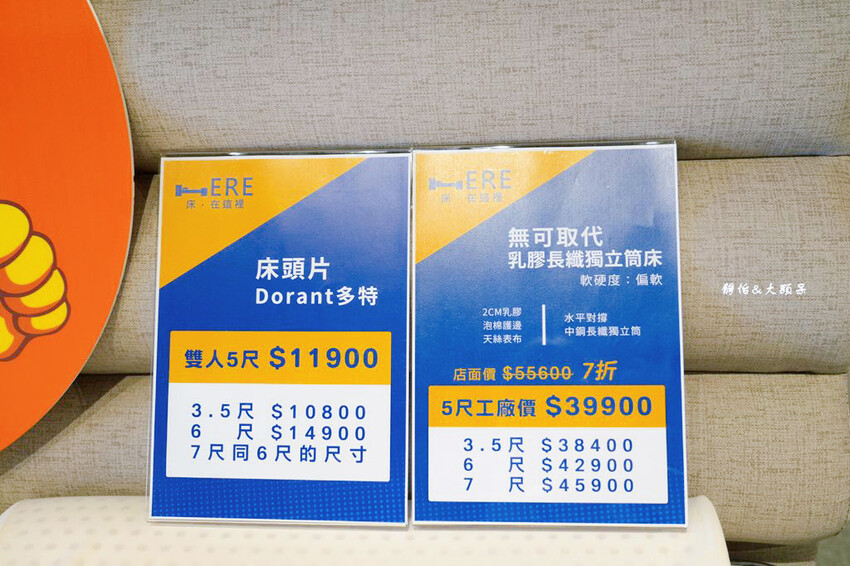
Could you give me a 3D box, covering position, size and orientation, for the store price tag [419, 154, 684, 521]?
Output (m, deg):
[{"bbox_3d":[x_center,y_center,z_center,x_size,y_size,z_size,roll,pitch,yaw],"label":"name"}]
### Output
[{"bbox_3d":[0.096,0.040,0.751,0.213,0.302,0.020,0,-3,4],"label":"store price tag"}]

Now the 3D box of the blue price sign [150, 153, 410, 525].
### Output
[{"bbox_3d":[-0.117,0.044,0.775,0.213,0.302,0.020,0,-4,5],"label":"blue price sign"}]

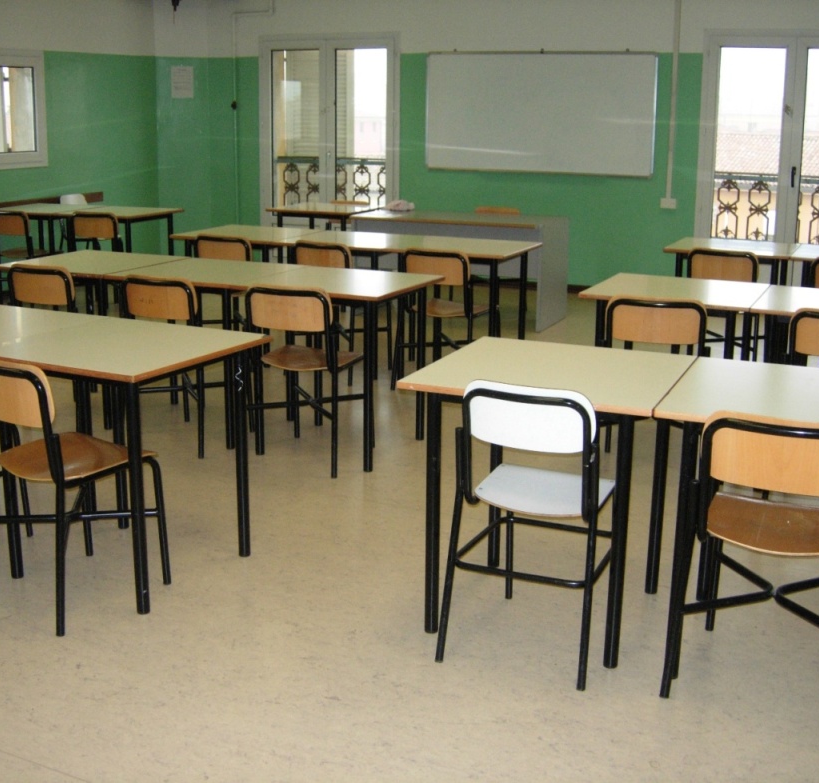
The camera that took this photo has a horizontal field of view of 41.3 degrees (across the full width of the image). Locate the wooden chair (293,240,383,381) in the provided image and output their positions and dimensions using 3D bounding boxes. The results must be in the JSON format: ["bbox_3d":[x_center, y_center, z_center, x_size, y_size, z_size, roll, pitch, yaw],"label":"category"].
[{"bbox_3d":[-0.406,-0.497,6.328,0.480,0.788,0.490,8,16,28],"label":"wooden chair"}]

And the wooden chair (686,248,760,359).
[{"bbox_3d":[1.804,-0.448,6.233,0.460,0.780,0.480,7,15,23],"label":"wooden chair"}]

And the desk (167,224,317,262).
[{"bbox_3d":[-0.983,-0.604,6.777,0.707,0.768,0.687,7,16,23],"label":"desk"}]

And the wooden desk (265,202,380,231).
[{"bbox_3d":[-0.642,-1.075,8.639,0.700,0.760,0.700,6,15,21],"label":"wooden desk"}]

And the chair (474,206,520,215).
[{"bbox_3d":[0.607,-1.051,8.551,0.460,0.780,0.480,7,16,23],"label":"chair"}]

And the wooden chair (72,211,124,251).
[{"bbox_3d":[-2.256,-0.979,8.201,0.480,0.788,0.490,5,15,18],"label":"wooden chair"}]

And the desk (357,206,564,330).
[{"bbox_3d":[0.383,-0.933,8.120,1.460,0.756,0.710,7,15,23],"label":"desk"}]

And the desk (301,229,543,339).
[{"bbox_3d":[-0.015,-0.494,6.370,1.414,0.768,0.687,7,16,23],"label":"desk"}]

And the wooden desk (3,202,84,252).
[{"bbox_3d":[-2.863,-1.077,8.633,0.707,0.768,0.687,6,15,21],"label":"wooden desk"}]

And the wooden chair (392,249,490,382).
[{"bbox_3d":[0.219,-0.419,6.030,0.460,0.780,0.480,7,15,23],"label":"wooden chair"}]

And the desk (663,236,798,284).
[{"bbox_3d":[1.887,-0.475,6.388,0.700,0.760,0.700,7,16,24],"label":"desk"}]

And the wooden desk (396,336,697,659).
[{"bbox_3d":[0.426,0.307,3.242,0.707,0.768,0.687,7,16,23],"label":"wooden desk"}]

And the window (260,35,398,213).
[{"bbox_3d":[-0.750,-2.177,10.086,1.390,2.180,0.110,7,16,23],"label":"window"}]

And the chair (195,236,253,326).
[{"bbox_3d":[-1.047,-0.581,6.646,0.480,0.788,0.490,6,15,21],"label":"chair"}]

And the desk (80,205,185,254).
[{"bbox_3d":[-2.233,-1.014,8.379,0.707,0.768,0.687,6,15,21],"label":"desk"}]

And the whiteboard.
[{"bbox_3d":[1.069,-2.346,9.147,2.000,1.000,0.040,7,16,23],"label":"whiteboard"}]

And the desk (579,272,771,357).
[{"bbox_3d":[1.158,-0.075,4.753,0.700,0.760,0.700,7,16,24],"label":"desk"}]

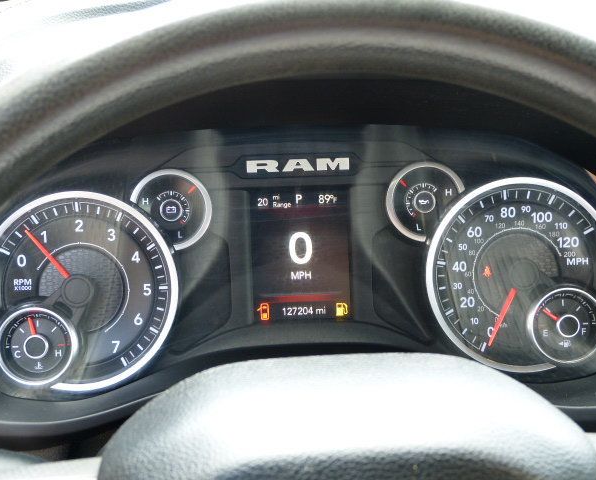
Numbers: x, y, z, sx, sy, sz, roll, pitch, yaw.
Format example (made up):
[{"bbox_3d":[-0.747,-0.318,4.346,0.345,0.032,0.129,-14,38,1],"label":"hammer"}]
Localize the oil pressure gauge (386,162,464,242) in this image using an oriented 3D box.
[{"bbox_3d":[0.071,-0.021,0.650,0.044,0.044,0.020,-2,2,0],"label":"oil pressure gauge"}]

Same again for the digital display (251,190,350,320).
[{"bbox_3d":[0.001,0.008,0.635,0.053,0.072,0.010,-2,3,-3],"label":"digital display"}]

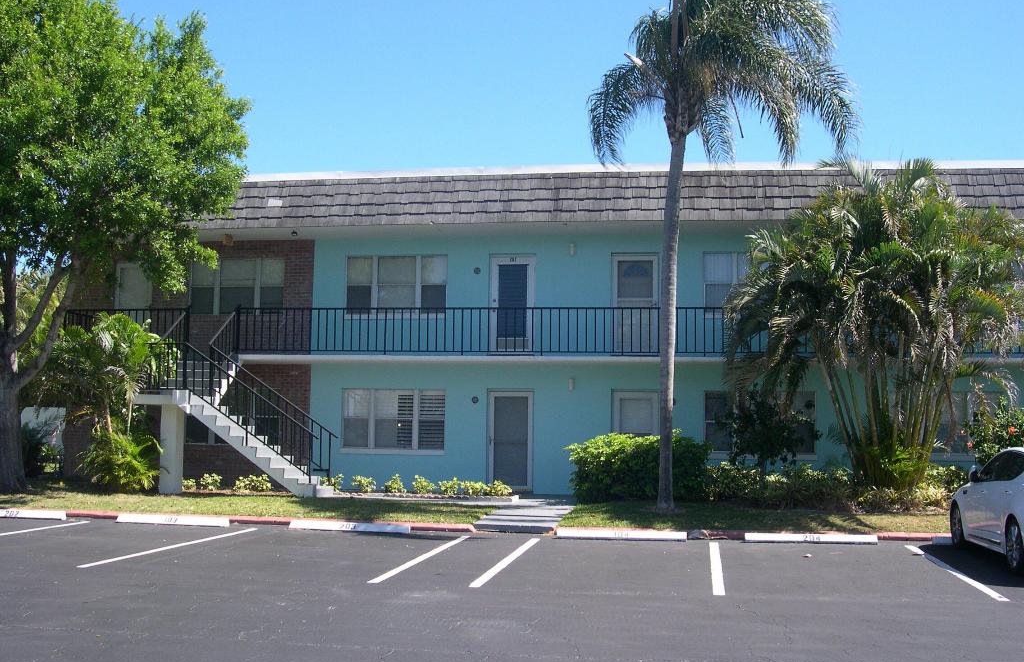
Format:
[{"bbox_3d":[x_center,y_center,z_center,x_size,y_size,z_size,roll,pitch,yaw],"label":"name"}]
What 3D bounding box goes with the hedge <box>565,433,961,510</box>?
[{"bbox_3d":[4.687,2.587,21.033,7.414,1.342,2.100,0,-5,9],"label":"hedge"}]

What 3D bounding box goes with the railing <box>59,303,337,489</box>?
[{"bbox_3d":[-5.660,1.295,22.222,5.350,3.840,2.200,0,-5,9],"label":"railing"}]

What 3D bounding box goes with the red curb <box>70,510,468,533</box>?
[{"bbox_3d":[-3.865,2.900,17.197,6.817,0.120,0.200,0,-5,9],"label":"red curb"}]

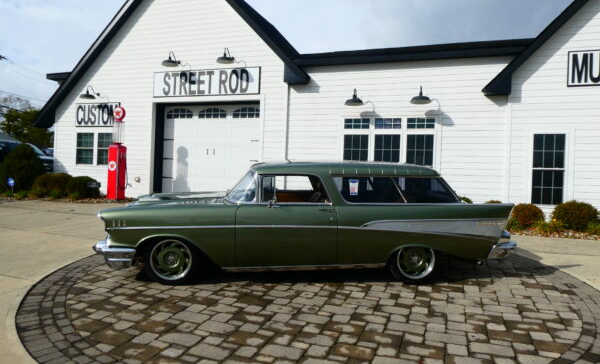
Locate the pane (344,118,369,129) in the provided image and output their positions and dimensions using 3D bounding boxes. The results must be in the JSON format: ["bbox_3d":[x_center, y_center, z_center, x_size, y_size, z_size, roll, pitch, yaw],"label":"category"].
[{"bbox_3d":[1.481,-1.520,10.846,0.657,0.258,0.050,2,0,19],"label":"pane"}]

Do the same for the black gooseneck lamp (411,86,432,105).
[{"bbox_3d":[2.913,-2.086,9.990,0.460,0.420,0.680,2,0,19],"label":"black gooseneck lamp"}]

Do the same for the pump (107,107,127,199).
[{"bbox_3d":[-5.442,-0.861,12.350,0.420,2.780,0.400,2,0,19],"label":"pump"}]

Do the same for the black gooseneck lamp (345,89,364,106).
[{"bbox_3d":[1.403,-2.132,10.589,0.470,0.430,0.680,2,0,19],"label":"black gooseneck lamp"}]

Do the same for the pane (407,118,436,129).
[{"bbox_3d":[2.997,-1.458,10.324,0.657,0.258,0.050,2,0,19],"label":"pane"}]

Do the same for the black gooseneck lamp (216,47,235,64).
[{"bbox_3d":[-2.044,-3.540,11.781,0.470,0.430,0.680,2,0,19],"label":"black gooseneck lamp"}]

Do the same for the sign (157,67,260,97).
[{"bbox_3d":[-2.815,-2.929,12.289,3.570,0.780,0.100,2,0,19],"label":"sign"}]

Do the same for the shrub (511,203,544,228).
[{"bbox_3d":[4.856,0.717,8.900,0.780,0.520,0.760,2,0,19],"label":"shrub"}]

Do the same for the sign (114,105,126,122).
[{"bbox_3d":[-5.357,-2.014,12.358,0.430,0.430,0.160,2,0,19],"label":"sign"}]

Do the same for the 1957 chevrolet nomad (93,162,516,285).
[{"bbox_3d":[0.150,0.497,5.820,5.120,1.460,1.890,2,0,-8],"label":"1957 chevrolet nomad"}]

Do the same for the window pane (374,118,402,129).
[{"bbox_3d":[2.246,-1.499,10.658,0.677,0.308,0.060,2,0,19],"label":"window pane"}]

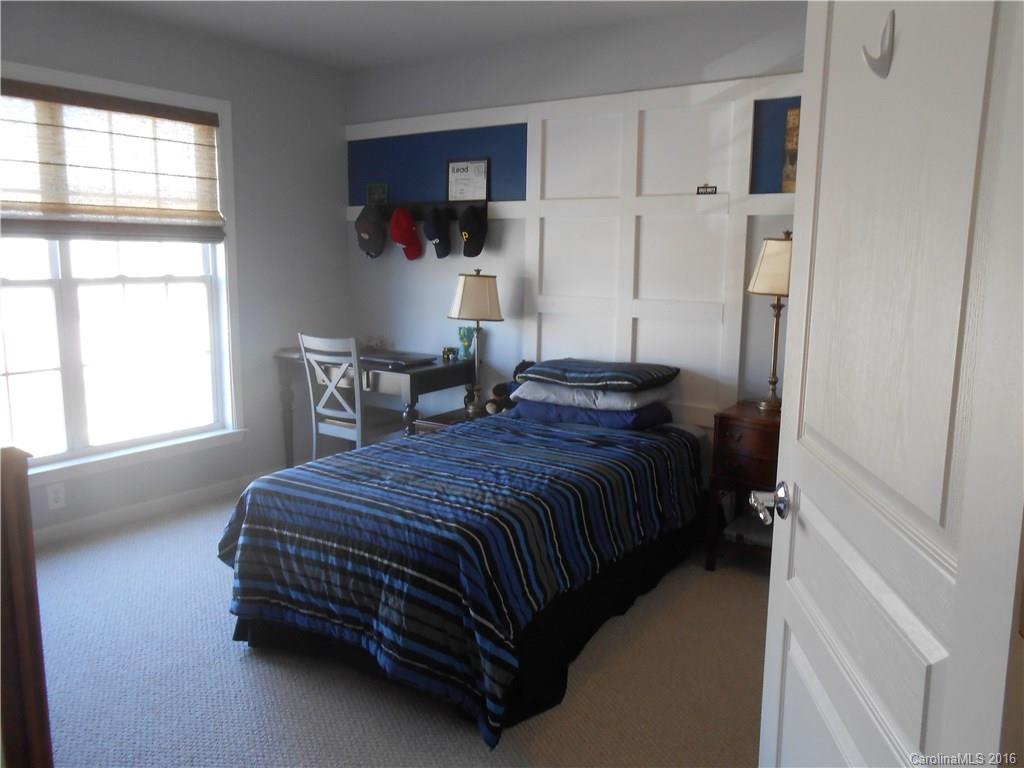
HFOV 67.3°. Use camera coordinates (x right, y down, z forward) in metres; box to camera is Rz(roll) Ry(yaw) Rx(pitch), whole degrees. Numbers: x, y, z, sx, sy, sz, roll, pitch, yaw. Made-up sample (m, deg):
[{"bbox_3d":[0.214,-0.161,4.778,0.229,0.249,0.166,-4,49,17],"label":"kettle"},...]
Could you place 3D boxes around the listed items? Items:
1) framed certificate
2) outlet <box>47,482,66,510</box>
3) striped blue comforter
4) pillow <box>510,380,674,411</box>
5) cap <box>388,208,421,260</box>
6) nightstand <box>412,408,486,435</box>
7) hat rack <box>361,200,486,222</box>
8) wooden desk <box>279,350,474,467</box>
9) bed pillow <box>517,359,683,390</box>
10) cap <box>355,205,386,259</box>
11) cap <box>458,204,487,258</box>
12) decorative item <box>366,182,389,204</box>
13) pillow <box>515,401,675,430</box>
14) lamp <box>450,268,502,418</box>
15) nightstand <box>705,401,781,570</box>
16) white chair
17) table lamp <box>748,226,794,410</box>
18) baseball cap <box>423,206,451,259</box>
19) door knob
[{"bbox_3d":[-0.236,-1.105,4.167,0.290,0.235,0.030,7,11,34],"label":"framed certificate"},{"bbox_3d":[-2.108,0.521,3.563,0.008,0.116,0.073,7,12,34],"label":"outlet"},{"bbox_3d":[-0.070,0.550,2.984,1.160,0.550,1.700,7,11,34],"label":"striped blue comforter"},{"bbox_3d":[0.390,0.047,3.544,0.640,0.120,0.450,6,11,28],"label":"pillow"},{"bbox_3d":[-0.620,-0.882,4.478,0.170,0.280,0.130,7,26,34],"label":"cap"},{"bbox_3d":[-0.204,0.445,4.024,0.420,0.530,0.520,7,11,34],"label":"nightstand"},{"bbox_3d":[-0.523,-0.977,4.377,0.880,0.100,0.090,7,11,34],"label":"hat rack"},{"bbox_3d":[-0.785,0.229,4.494,0.996,0.770,0.651,7,12,34],"label":"wooden desk"},{"bbox_3d":[0.403,-0.044,3.545,0.640,0.115,0.450,6,11,28],"label":"bed pillow"},{"bbox_3d":[-0.853,-0.919,4.634,0.170,0.280,0.130,7,16,34],"label":"cap"},{"bbox_3d":[-0.221,-0.817,4.109,0.165,0.280,0.140,7,11,34],"label":"cap"},{"bbox_3d":[-0.806,-1.143,4.625,0.135,0.130,0.030,7,12,34],"label":"decorative item"},{"bbox_3d":[0.396,0.090,3.775,0.670,0.120,0.420,7,12,34],"label":"pillow"},{"bbox_3d":[-0.181,-0.221,4.039,0.255,0.775,0.255,7,11,34],"label":"lamp"},{"bbox_3d":[1.139,0.479,3.361,0.455,0.701,0.356,7,12,34],"label":"nightstand"},{"bbox_3d":[-0.904,0.181,4.304,0.430,0.935,0.480,6,11,28],"label":"white chair"},{"bbox_3d":[1.151,-0.263,3.307,0.280,0.779,0.280,7,12,34],"label":"table lamp"},{"bbox_3d":[-0.421,-0.861,4.343,0.170,0.280,0.130,7,18,34],"label":"baseball cap"},{"bbox_3d":[0.462,0.219,1.377,0.062,0.066,0.138,1,10,5],"label":"door knob"}]

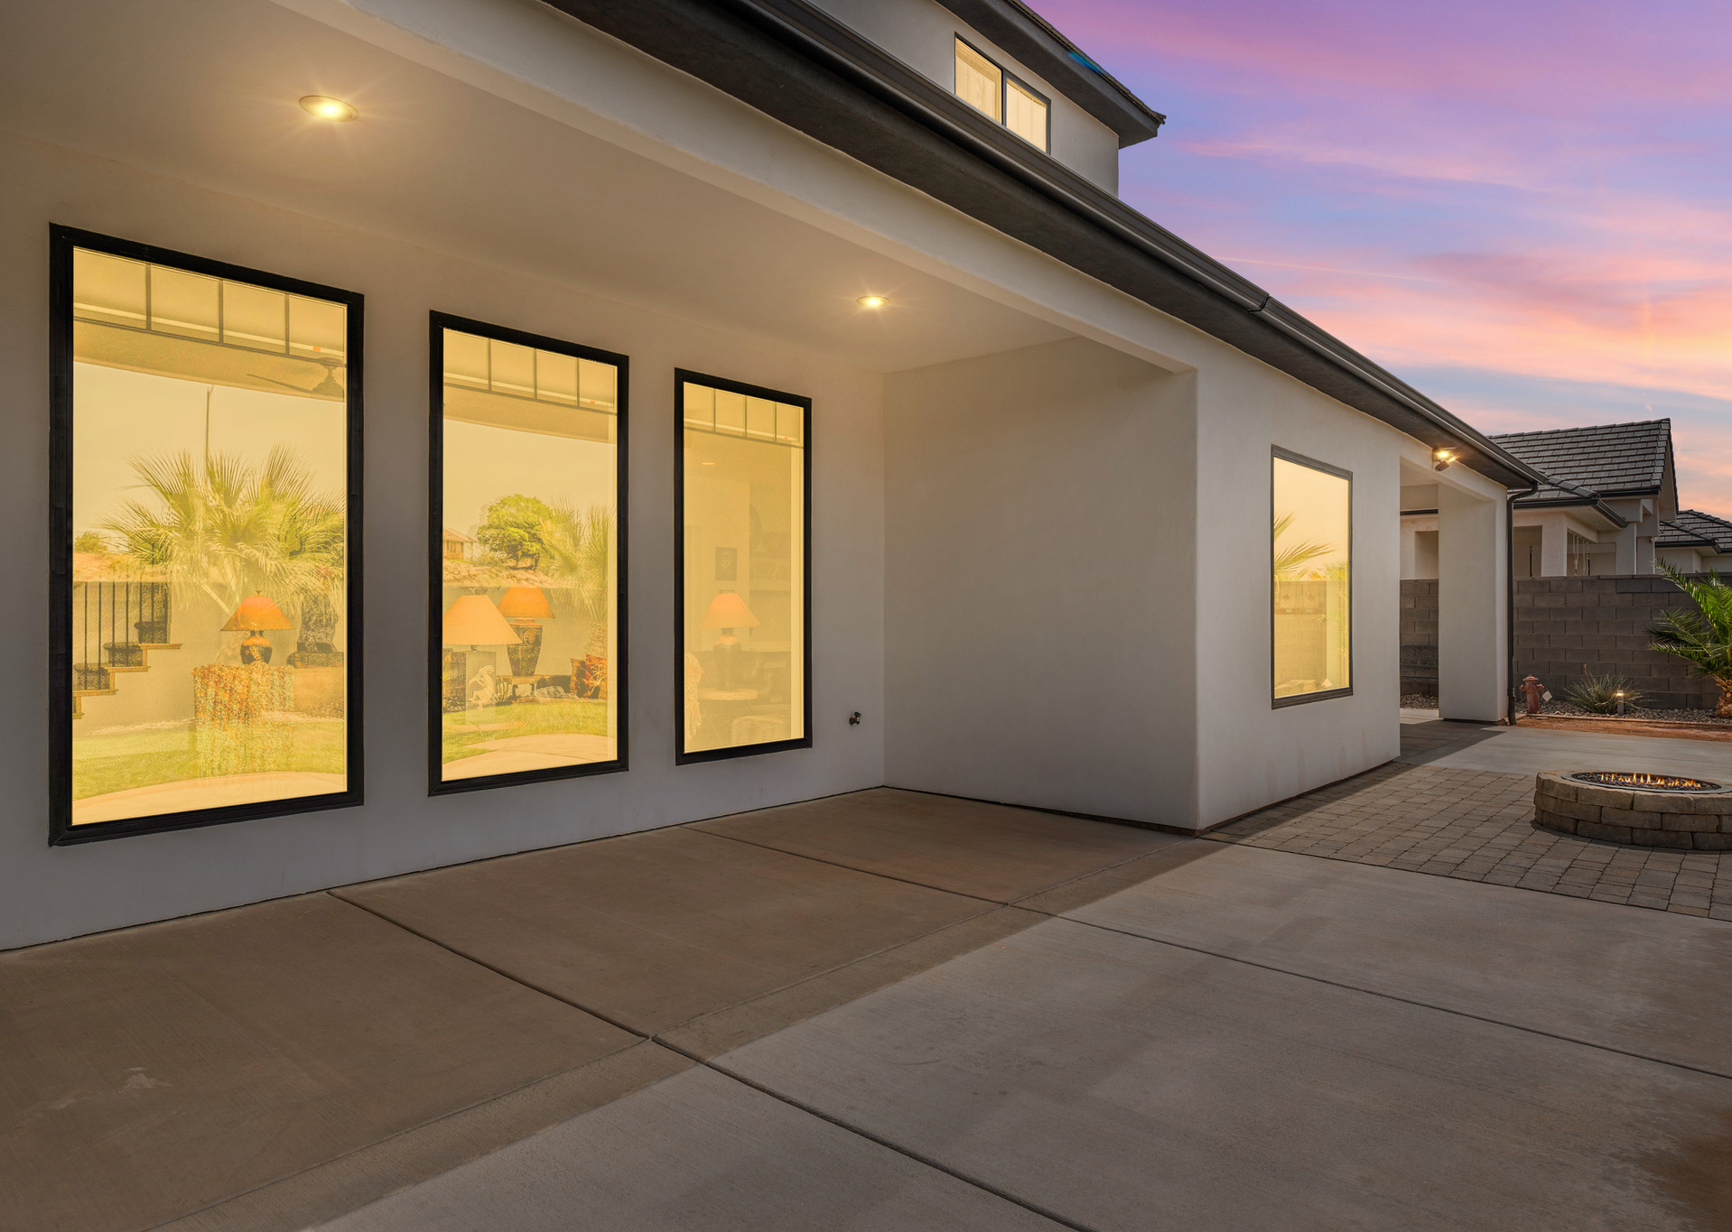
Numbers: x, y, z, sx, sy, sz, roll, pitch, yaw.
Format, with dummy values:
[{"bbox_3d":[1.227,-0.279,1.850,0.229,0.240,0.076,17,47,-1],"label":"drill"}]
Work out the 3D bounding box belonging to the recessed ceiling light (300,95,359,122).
[{"bbox_3d":[-1.992,-1.882,3.815,0.198,0.030,0.198,0,-1,0],"label":"recessed ceiling light"}]

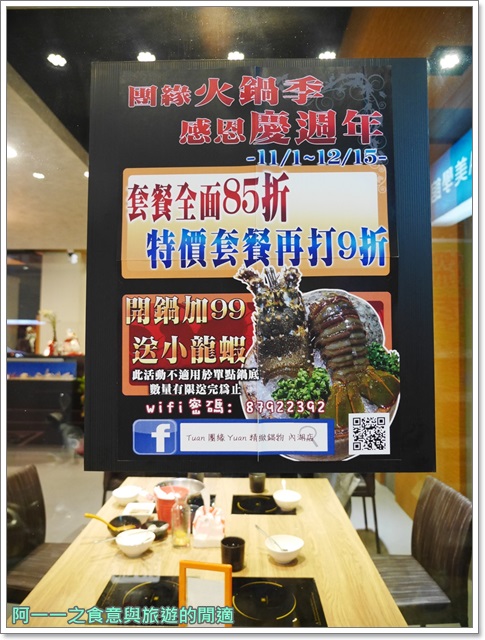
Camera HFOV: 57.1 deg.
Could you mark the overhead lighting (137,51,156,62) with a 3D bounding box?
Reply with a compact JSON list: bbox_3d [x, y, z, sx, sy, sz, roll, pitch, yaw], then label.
[{"bbox_3d":[-0.486,-1.343,2.257,0.100,0.040,0.100,0,-2,1],"label":"overhead lighting"}]

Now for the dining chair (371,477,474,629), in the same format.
[{"bbox_3d":[0.649,1.141,1.854,0.530,0.840,0.410,0,-2,1],"label":"dining chair"}]

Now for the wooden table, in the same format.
[{"bbox_3d":[-0.086,1.177,1.582,1.038,0.750,1.415,0,-2,1],"label":"wooden table"}]

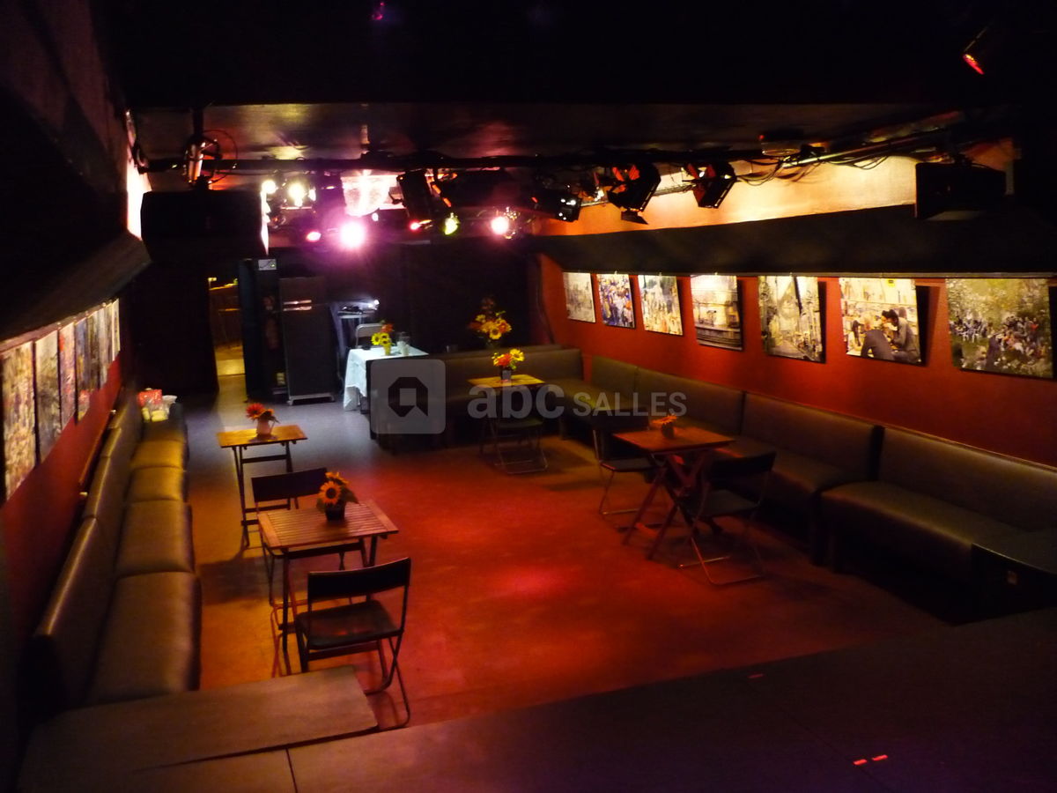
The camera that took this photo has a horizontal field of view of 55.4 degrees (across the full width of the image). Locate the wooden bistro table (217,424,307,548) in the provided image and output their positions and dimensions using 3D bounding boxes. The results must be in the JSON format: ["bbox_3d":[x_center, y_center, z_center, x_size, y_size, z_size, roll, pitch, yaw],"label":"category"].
[{"bbox_3d":[-1.885,0.633,7.227,0.577,0.717,0.584,-5,10,-19],"label":"wooden bistro table"}]

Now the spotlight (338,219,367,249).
[{"bbox_3d":[-1.627,-1.510,9.373,0.250,0.270,0.270,-4,9,-9],"label":"spotlight"}]

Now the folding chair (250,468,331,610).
[{"bbox_3d":[-1.323,0.885,5.921,0.440,0.785,0.510,-6,9,-20],"label":"folding chair"}]

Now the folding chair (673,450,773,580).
[{"bbox_3d":[1.224,0.712,6.285,0.440,0.785,0.510,-6,9,-19],"label":"folding chair"}]

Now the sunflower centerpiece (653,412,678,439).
[{"bbox_3d":[0.918,0.193,6.748,0.140,0.145,0.130,-5,9,-17],"label":"sunflower centerpiece"}]

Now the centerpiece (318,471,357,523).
[{"bbox_3d":[-0.990,0.513,5.195,0.190,0.240,0.190,-4,9,-11],"label":"centerpiece"}]

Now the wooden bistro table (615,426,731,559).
[{"bbox_3d":[0.998,0.657,6.909,0.630,0.730,0.650,-5,9,-18],"label":"wooden bistro table"}]

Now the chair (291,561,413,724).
[{"bbox_3d":[-0.761,1.025,4.325,0.440,0.760,0.460,-5,9,-19],"label":"chair"}]

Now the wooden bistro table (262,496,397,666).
[{"bbox_3d":[-0.965,0.962,4.915,0.577,0.717,0.584,-6,10,-20],"label":"wooden bistro table"}]

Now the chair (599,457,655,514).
[{"bbox_3d":[0.789,0.532,7.639,0.440,0.785,0.510,-5,9,-13],"label":"chair"}]

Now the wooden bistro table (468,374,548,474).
[{"bbox_3d":[-0.213,0.203,10.114,0.650,0.725,0.670,-5,9,-18],"label":"wooden bistro table"}]

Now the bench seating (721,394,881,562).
[{"bbox_3d":[1.729,0.491,6.968,0.570,0.790,1.670,-5,9,-19],"label":"bench seating"}]

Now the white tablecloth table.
[{"bbox_3d":[-1.779,-0.163,12.940,0.880,0.780,1.550,-5,9,-17],"label":"white tablecloth table"}]

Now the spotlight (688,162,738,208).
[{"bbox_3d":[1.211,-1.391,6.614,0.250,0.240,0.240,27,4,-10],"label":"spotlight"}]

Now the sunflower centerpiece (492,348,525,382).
[{"bbox_3d":[-0.212,-0.314,10.027,0.290,0.320,0.250,-5,9,-17],"label":"sunflower centerpiece"}]

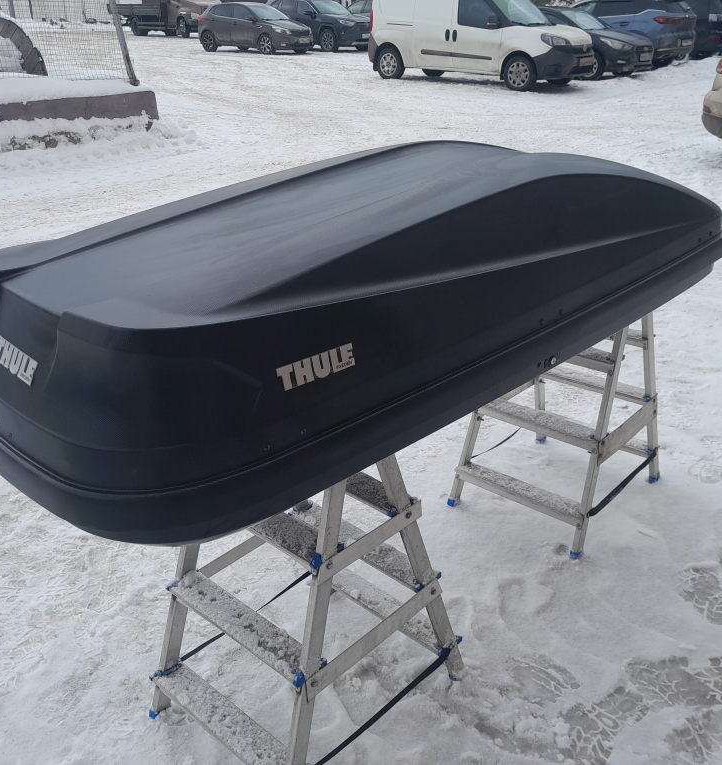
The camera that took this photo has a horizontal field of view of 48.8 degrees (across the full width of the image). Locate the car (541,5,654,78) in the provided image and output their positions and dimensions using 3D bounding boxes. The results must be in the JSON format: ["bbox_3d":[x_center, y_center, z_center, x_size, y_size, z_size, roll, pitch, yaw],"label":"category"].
[{"bbox_3d":[4.500,-7.853,18.321,4.400,1.470,1.730,22,33,37],"label":"car"}]

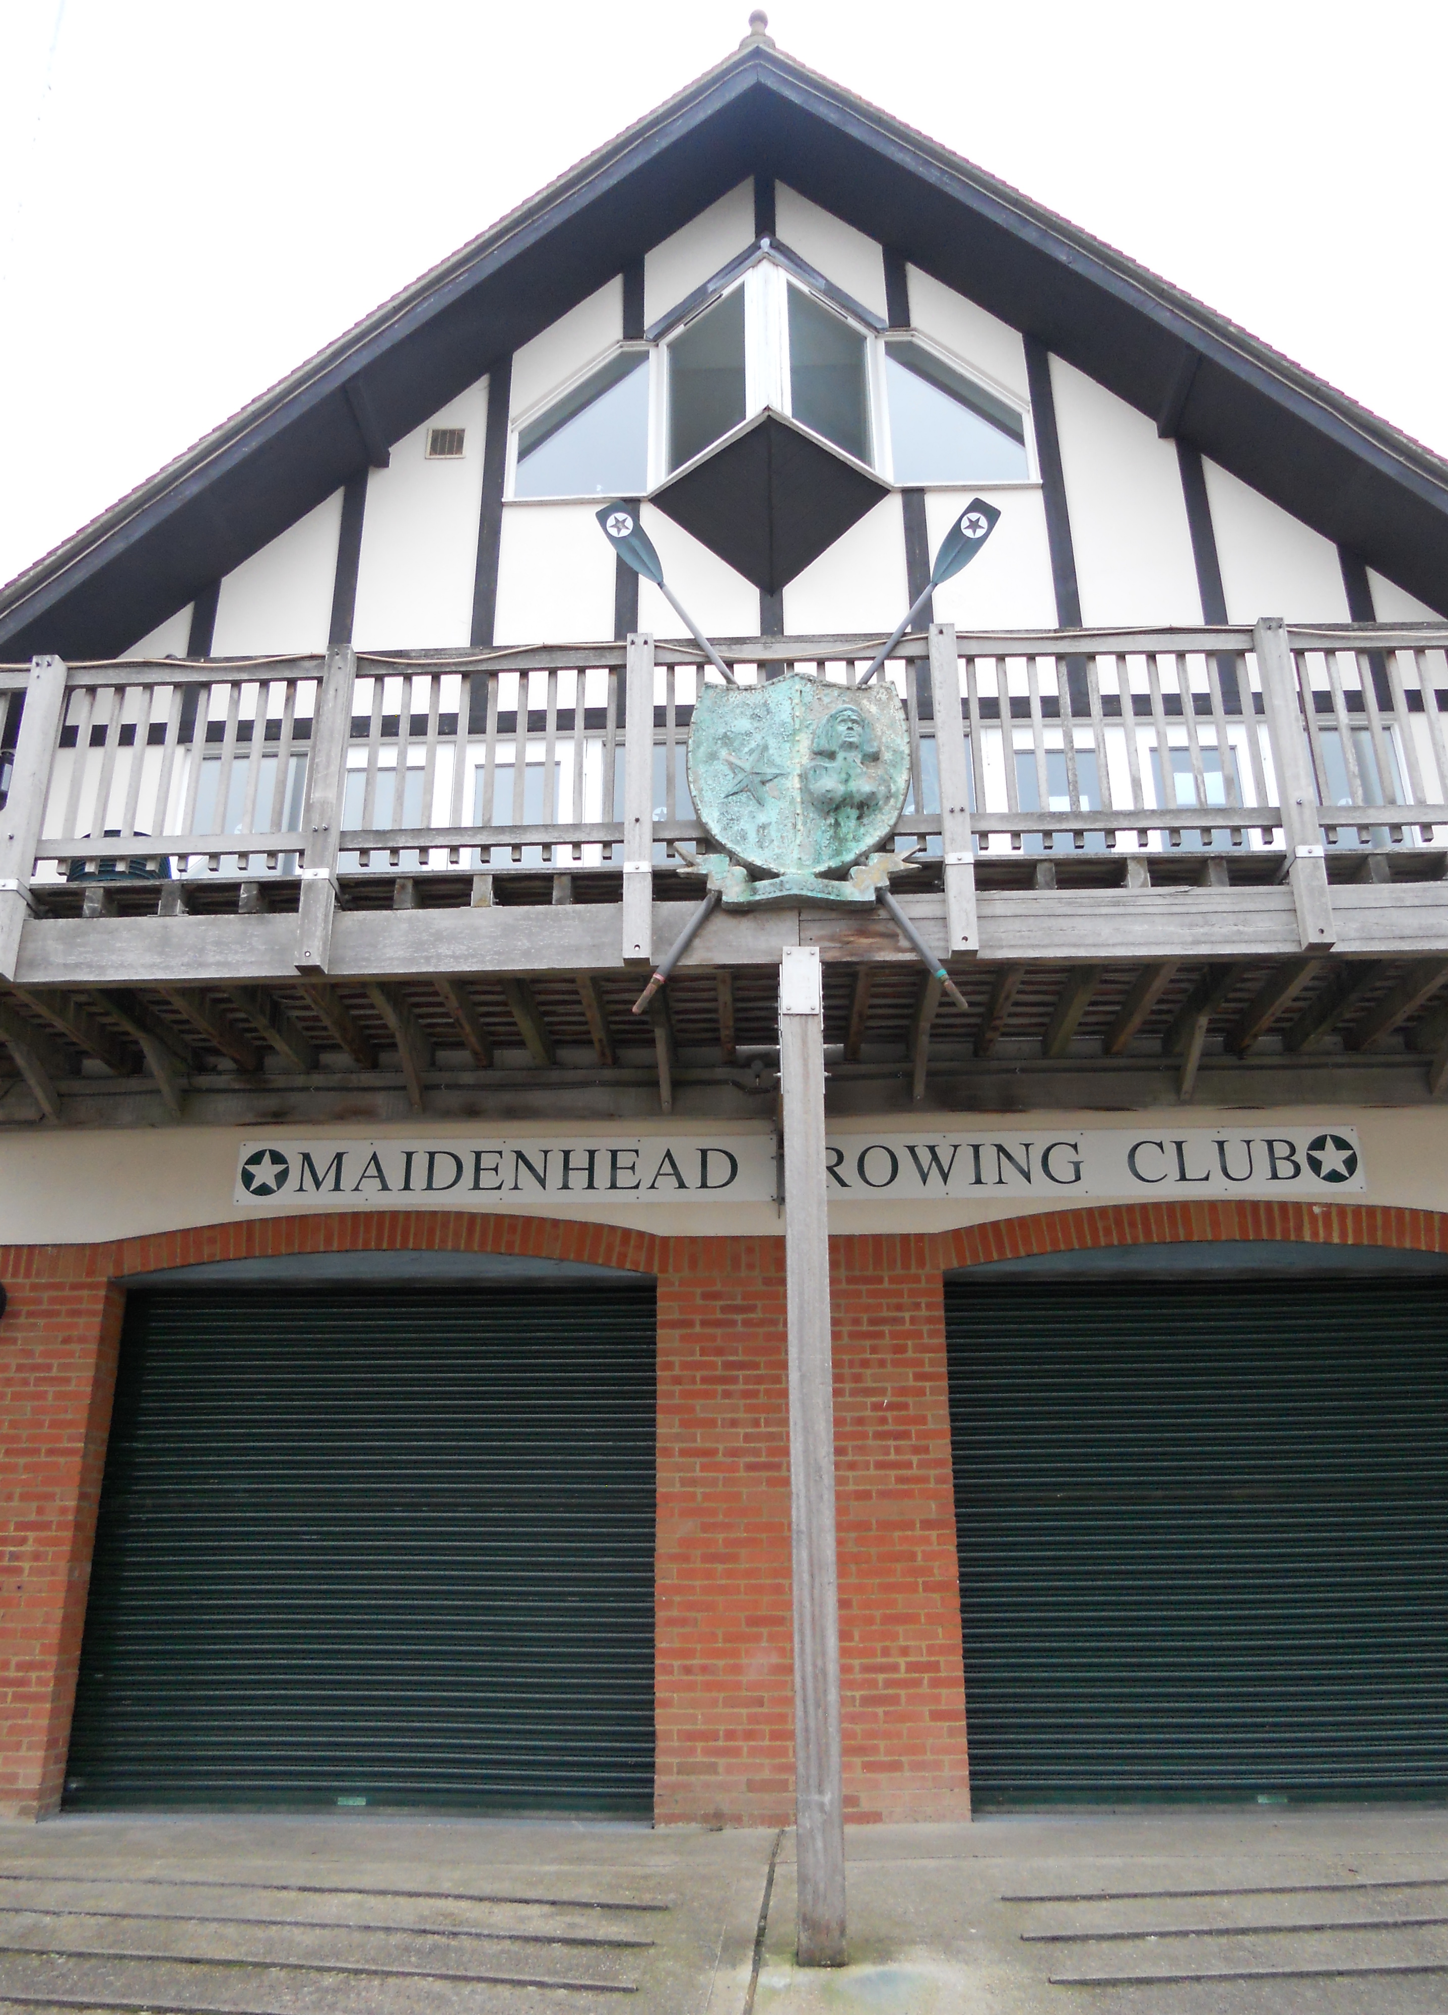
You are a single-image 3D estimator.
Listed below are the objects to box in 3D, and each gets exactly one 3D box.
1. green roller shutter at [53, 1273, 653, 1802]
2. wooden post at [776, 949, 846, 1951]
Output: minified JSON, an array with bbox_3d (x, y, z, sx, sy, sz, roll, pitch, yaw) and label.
[{"bbox_3d":[-1.853,2.815,8.378,3.020,2.670,0.100,-1,-21,2],"label":"green roller shutter"},{"bbox_3d":[0.337,1.531,6.122,0.157,3.800,0.157,-1,-21,2],"label":"wooden post"}]

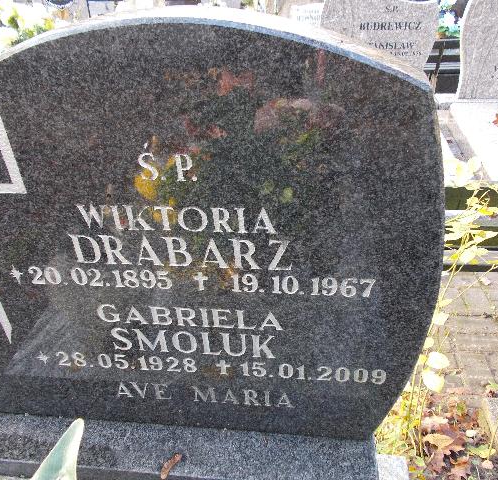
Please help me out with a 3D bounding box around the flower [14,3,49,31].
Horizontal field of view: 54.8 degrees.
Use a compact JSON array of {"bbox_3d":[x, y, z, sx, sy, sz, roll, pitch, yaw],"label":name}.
[{"bbox_3d":[-1.171,-1.209,2.600,0.170,0.145,0.140,-14,31,-18],"label":"flower"}]

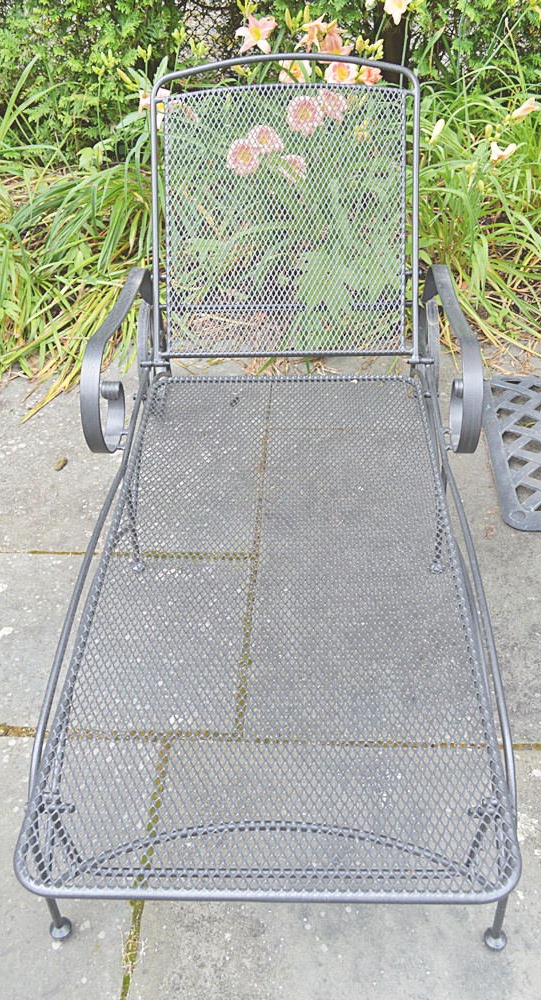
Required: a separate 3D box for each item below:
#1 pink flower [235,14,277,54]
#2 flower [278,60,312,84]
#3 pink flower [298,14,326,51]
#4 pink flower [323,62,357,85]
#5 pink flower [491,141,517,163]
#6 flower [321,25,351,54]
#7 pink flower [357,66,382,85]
[{"bbox_3d":[-0.046,-1.465,2.620,0.135,0.130,0.085,-3,41,-4],"label":"pink flower"},{"bbox_3d":[0.080,-1.364,2.650,0.110,0.100,0.070,0,41,0],"label":"flower"},{"bbox_3d":[0.137,-1.485,2.650,0.110,0.120,0.090,29,49,29],"label":"pink flower"},{"bbox_3d":[0.223,-1.345,2.620,0.110,0.095,0.070,0,41,0],"label":"pink flower"},{"bbox_3d":[0.750,-1.122,2.680,0.085,0.075,0.080,13,43,15],"label":"pink flower"},{"bbox_3d":[0.207,-1.456,2.650,0.110,0.120,0.085,-3,41,-4],"label":"flower"},{"bbox_3d":[0.315,-1.351,2.650,0.085,0.070,0.085,29,49,29],"label":"pink flower"}]

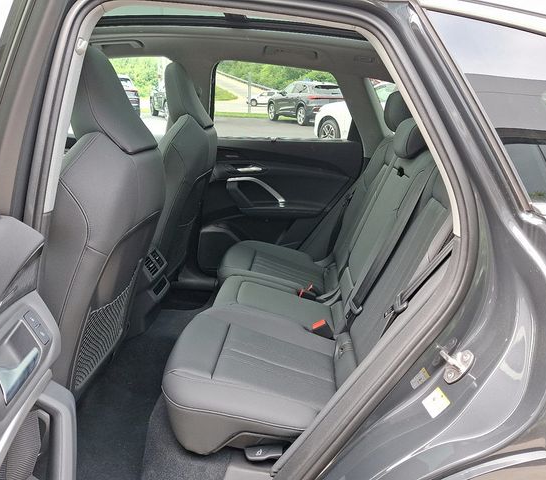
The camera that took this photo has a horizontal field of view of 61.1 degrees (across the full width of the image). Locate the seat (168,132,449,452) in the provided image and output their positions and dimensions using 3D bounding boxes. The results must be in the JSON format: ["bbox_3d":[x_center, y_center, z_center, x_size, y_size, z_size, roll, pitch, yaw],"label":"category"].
[{"bbox_3d":[0.135,-0.043,1.559,0.803,0.819,1.329,1,18,3],"label":"seat"}]

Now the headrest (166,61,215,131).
[{"bbox_3d":[-0.322,-0.568,1.812,0.170,0.254,0.278,1,18,3],"label":"headrest"}]

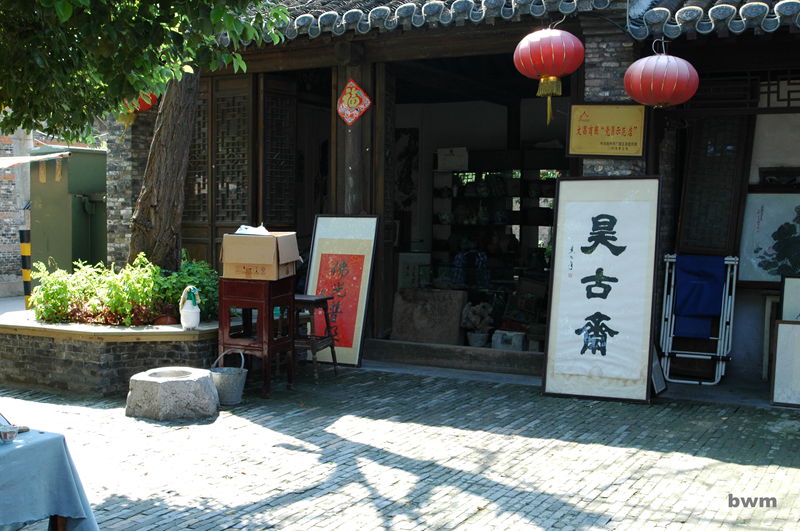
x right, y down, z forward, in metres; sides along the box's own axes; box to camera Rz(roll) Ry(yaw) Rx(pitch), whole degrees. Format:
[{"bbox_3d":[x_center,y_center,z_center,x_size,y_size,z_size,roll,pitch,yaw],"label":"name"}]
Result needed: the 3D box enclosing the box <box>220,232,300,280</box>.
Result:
[{"bbox_3d":[-1.146,-0.072,7.686,0.520,0.355,0.400,1,3,17],"label":"box"}]

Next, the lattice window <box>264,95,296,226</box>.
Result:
[{"bbox_3d":[-1.259,-1.115,9.872,0.410,1.400,0.050,-2,4,-38],"label":"lattice window"}]

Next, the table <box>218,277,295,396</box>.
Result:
[{"bbox_3d":[-1.279,0.638,8.471,0.490,1.020,0.500,2,2,20],"label":"table"}]

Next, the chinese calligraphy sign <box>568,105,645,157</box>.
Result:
[{"bbox_3d":[1.662,-1.086,7.500,0.630,0.420,0.040,5,12,27],"label":"chinese calligraphy sign"}]

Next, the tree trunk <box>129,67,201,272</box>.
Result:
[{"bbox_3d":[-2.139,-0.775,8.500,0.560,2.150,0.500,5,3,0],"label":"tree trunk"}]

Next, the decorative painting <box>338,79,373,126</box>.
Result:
[{"bbox_3d":[-0.479,-1.726,9.839,0.420,0.490,0.060,2,2,25],"label":"decorative painting"}]

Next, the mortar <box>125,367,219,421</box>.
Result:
[{"bbox_3d":[-1.807,1.033,7.488,0.740,0.280,0.700,2,2,25],"label":"mortar"}]

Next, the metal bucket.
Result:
[{"bbox_3d":[-1.319,0.864,7.206,0.290,0.405,0.290,0,3,0],"label":"metal bucket"}]

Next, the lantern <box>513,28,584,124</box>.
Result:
[{"bbox_3d":[1.306,-1.653,8.201,0.640,0.860,0.640,2,2,25],"label":"lantern"}]

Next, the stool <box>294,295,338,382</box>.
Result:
[{"bbox_3d":[-0.824,0.637,8.283,0.410,0.740,0.430,1,3,20],"label":"stool"}]

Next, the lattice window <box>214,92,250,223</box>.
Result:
[{"bbox_3d":[-1.925,-1.238,10.699,0.500,1.490,0.060,2,2,25],"label":"lattice window"}]

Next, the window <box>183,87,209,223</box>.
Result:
[{"bbox_3d":[-2.418,-1.277,10.933,0.450,1.540,0.060,2,2,25],"label":"window"}]

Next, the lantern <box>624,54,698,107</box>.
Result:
[{"bbox_3d":[1.922,-1.360,6.850,0.550,0.385,0.550,0,3,0],"label":"lantern"}]

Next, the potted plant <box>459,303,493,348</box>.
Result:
[{"bbox_3d":[0.887,0.689,10.792,0.340,0.520,0.330,1,2,0],"label":"potted plant"}]

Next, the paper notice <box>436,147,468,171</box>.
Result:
[{"bbox_3d":[0.720,-1.446,12.668,0.440,0.300,0.030,2,4,27],"label":"paper notice"}]

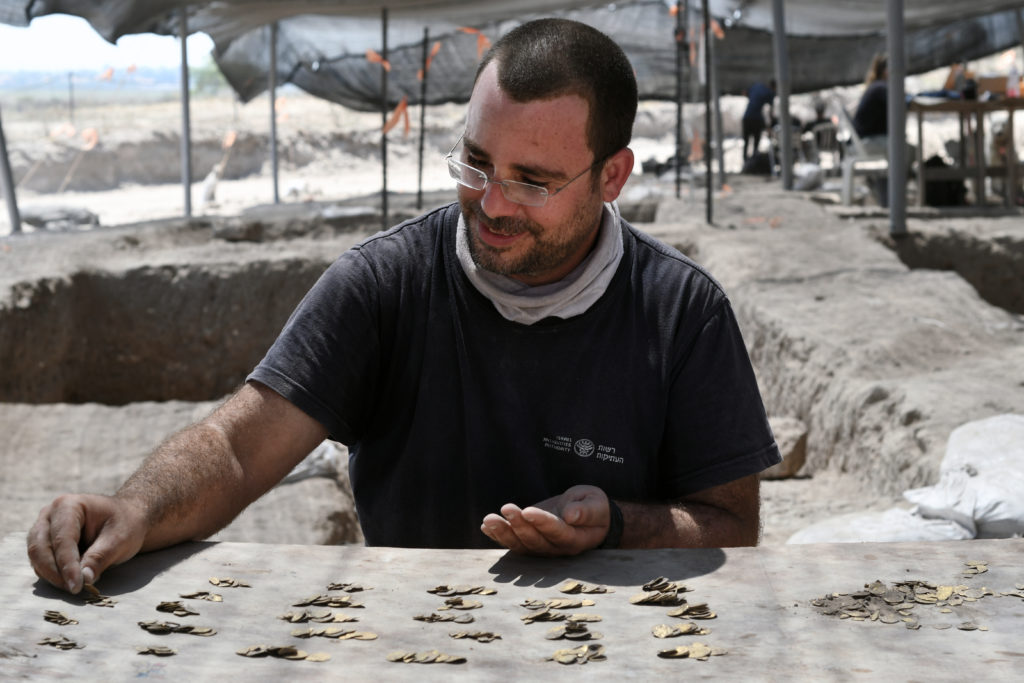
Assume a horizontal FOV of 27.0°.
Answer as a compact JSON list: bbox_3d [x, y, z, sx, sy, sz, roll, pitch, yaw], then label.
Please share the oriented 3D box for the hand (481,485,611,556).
[{"bbox_3d":[0.032,0.172,2.050,0.135,0.068,0.095,-4,8,-30],"label":"hand"}]

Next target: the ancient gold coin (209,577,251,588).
[{"bbox_3d":[-0.255,0.217,1.925,0.037,0.008,0.020,0,7,0],"label":"ancient gold coin"}]

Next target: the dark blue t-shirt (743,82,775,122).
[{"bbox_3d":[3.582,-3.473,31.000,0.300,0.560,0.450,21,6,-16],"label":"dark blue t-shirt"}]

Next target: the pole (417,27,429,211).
[{"bbox_3d":[-0.613,-1.526,14.600,0.035,1.260,0.035,2,7,0],"label":"pole"}]

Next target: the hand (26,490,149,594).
[{"bbox_3d":[-0.387,0.183,1.950,0.092,0.088,0.130,6,9,40],"label":"hand"}]

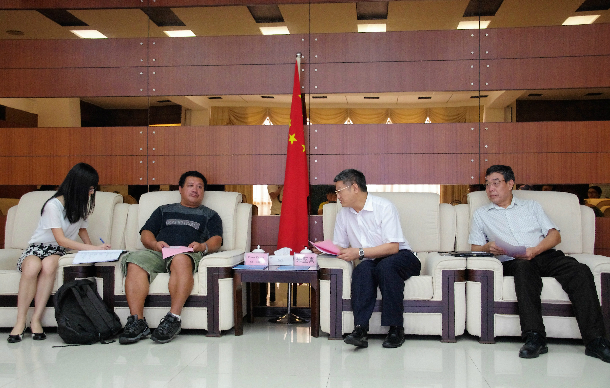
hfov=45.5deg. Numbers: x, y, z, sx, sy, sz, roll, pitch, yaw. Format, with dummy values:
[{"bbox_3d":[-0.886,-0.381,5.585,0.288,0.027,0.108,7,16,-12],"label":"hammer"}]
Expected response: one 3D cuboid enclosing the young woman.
[{"bbox_3d":[-1.745,0.377,5.080,0.620,1.170,0.640,0,0,-30],"label":"young woman"}]

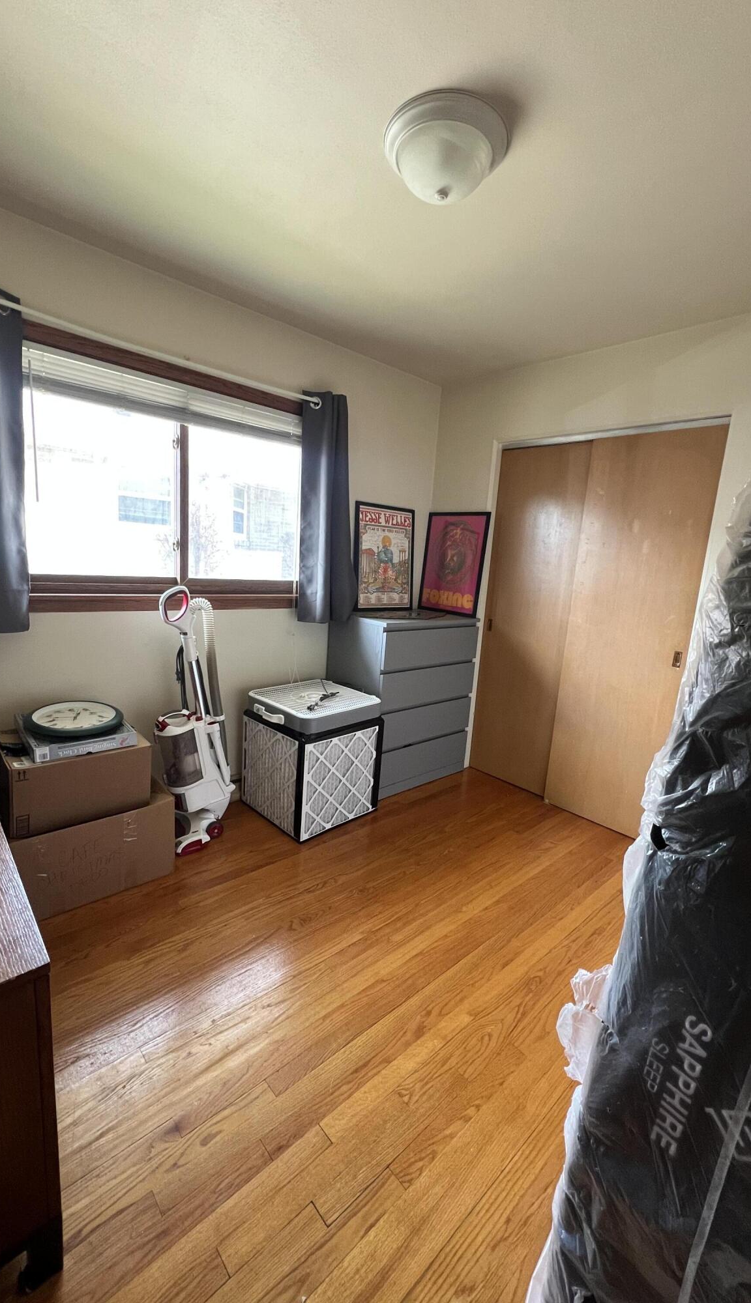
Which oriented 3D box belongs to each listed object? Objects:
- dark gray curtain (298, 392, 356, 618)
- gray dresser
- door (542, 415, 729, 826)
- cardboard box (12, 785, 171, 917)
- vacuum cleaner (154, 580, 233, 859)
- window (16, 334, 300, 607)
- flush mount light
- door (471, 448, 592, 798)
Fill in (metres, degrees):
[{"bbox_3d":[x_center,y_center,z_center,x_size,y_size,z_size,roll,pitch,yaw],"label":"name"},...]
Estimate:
[{"bbox_3d":[-0.254,-0.741,2.586,0.340,1.155,0.120,-6,15,-41],"label":"dark gray curtain"},{"bbox_3d":[0.153,0.286,3.040,0.802,1.005,0.480,-6,15,-41],"label":"gray dresser"},{"bbox_3d":[1.252,-0.059,2.492,0.035,2.010,0.603,-6,15,-41],"label":"door"},{"bbox_3d":[-1.200,0.755,1.977,0.628,0.340,0.390,-6,15,-41],"label":"cardboard box"},{"bbox_3d":[-0.825,0.296,2.268,0.280,1.170,0.370,13,15,39],"label":"vacuum cleaner"},{"bbox_3d":[-0.865,-0.707,2.200,1.350,1.050,0.060,-6,15,-41],"label":"window"},{"bbox_3d":[0.180,-1.264,1.288,0.322,0.130,0.322,3,11,-1],"label":"flush mount light"},{"bbox_3d":[0.924,-0.165,2.918,0.035,2.010,0.595,-6,15,-41],"label":"door"}]

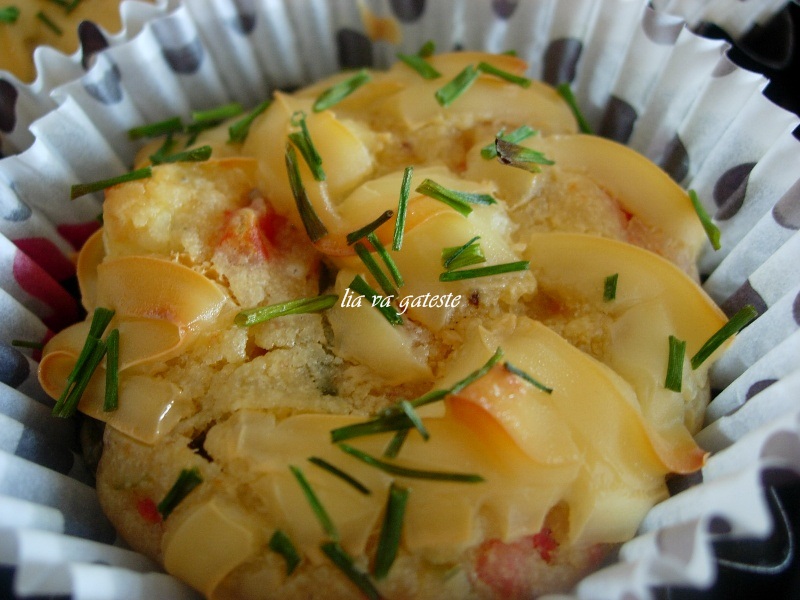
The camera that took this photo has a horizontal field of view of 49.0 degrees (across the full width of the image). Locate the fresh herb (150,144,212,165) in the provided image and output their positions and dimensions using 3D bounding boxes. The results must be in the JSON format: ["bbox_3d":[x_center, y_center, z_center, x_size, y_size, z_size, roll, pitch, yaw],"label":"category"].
[{"bbox_3d":[-0.036,-0.024,0.145,0.009,0.001,0.002,-12,60,-2],"label":"fresh herb"}]

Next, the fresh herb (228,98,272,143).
[{"bbox_3d":[-0.025,-0.030,0.148,0.002,0.001,0.011,28,60,18],"label":"fresh herb"}]

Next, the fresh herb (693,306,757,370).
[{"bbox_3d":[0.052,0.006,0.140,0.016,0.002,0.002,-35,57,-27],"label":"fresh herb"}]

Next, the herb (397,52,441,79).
[{"bbox_3d":[0.003,-0.044,0.163,0.002,0.002,0.012,-23,43,-26],"label":"herb"}]

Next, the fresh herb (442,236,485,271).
[{"bbox_3d":[0.009,-0.006,0.124,0.006,0.002,0.004,-12,58,-7],"label":"fresh herb"}]

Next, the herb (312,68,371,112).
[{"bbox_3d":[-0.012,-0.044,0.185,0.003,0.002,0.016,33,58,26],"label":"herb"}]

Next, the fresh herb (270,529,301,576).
[{"bbox_3d":[-0.013,0.029,0.102,0.002,0.001,0.005,-25,65,-6],"label":"fresh herb"}]

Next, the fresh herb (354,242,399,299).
[{"bbox_3d":[-0.003,-0.004,0.123,0.001,0.001,0.009,-33,72,-12],"label":"fresh herb"}]

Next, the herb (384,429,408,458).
[{"bbox_3d":[0.000,0.020,0.124,0.002,0.001,0.005,23,57,19],"label":"herb"}]

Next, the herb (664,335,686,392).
[{"bbox_3d":[0.036,0.008,0.116,0.002,0.001,0.008,23,57,-10],"label":"herb"}]

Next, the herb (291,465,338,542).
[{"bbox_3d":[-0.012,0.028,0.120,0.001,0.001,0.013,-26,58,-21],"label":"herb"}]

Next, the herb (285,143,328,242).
[{"bbox_3d":[-0.015,-0.016,0.133,0.002,0.002,0.017,-18,69,-7],"label":"herb"}]

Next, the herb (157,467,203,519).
[{"bbox_3d":[-0.027,0.024,0.108,0.002,0.001,0.006,33,73,20],"label":"herb"}]

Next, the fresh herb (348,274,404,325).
[{"bbox_3d":[-0.003,0.000,0.120,0.002,0.001,0.008,-41,74,-14],"label":"fresh herb"}]

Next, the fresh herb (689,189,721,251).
[{"bbox_3d":[0.048,-0.013,0.137,0.001,0.001,0.011,-9,63,-10],"label":"fresh herb"}]

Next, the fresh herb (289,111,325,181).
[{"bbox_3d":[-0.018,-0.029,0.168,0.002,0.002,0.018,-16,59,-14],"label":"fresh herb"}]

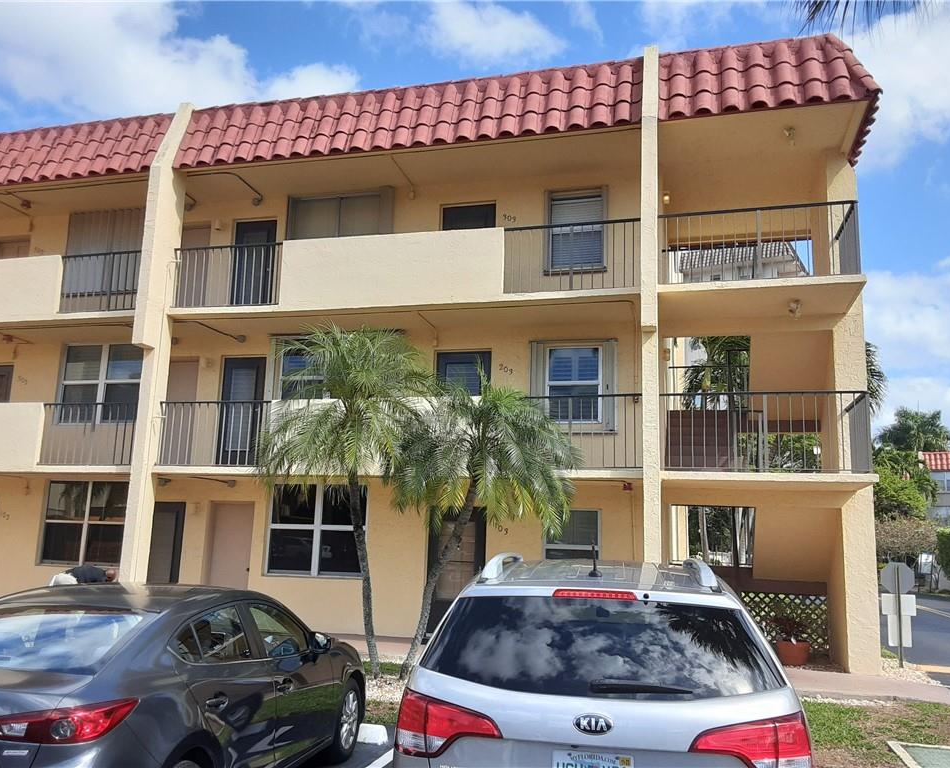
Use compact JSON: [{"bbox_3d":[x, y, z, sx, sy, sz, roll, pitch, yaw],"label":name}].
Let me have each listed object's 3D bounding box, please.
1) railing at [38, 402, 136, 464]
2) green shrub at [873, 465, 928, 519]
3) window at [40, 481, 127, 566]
[{"bbox_3d":[-6.402,0.842,13.382,2.160,1.063,0.067,-1,-10,15],"label":"railing"},{"bbox_3d":[16.360,4.250,31.000,2.500,2.300,2.300,-1,-10,15],"label":"green shrub"},{"bbox_3d":[-7.131,2.564,14.628,1.890,1.552,0.100,-1,-10,15],"label":"window"}]

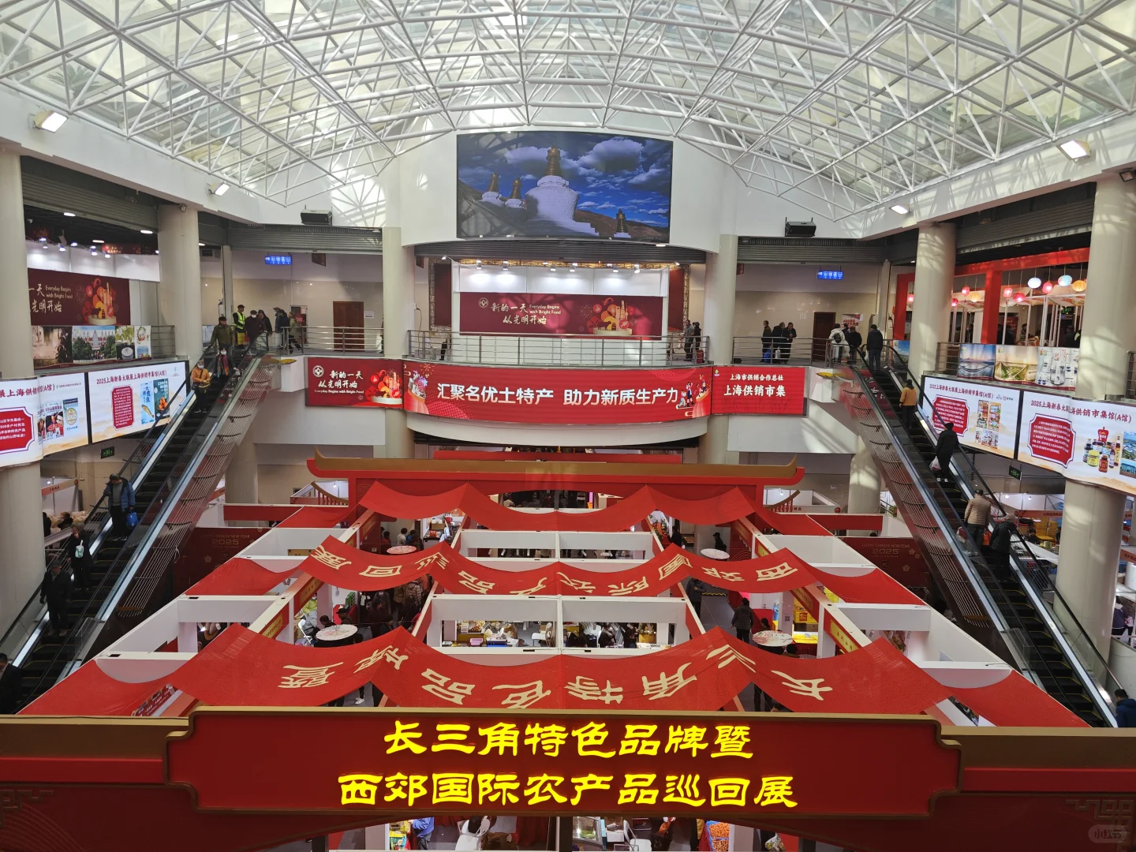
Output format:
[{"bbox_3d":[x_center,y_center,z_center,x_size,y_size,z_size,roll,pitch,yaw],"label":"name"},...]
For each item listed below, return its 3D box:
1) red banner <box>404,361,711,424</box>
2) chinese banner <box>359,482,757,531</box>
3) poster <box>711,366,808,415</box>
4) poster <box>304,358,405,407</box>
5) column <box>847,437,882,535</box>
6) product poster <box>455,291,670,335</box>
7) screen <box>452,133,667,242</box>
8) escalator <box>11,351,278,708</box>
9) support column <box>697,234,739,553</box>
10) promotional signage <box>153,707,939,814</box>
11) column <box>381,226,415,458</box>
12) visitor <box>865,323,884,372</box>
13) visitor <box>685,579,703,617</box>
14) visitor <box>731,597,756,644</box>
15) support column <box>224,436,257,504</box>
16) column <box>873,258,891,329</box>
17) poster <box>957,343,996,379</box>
[{"bbox_3d":[-0.369,-1.261,28.286,12.050,1.950,3.000,1,8,-1],"label":"red banner"},{"bbox_3d":[-0.348,2.725,25.515,12.900,0.880,3.200,1,7,-1],"label":"chinese banner"},{"bbox_3d":[7.581,-1.395,30.072,3.720,1.870,0.150,1,7,-1],"label":"poster"},{"bbox_3d":[-8.211,-1.654,29.229,3.680,1.950,0.200,1,7,-3],"label":"poster"},{"bbox_3d":[11.904,2.010,30.100,1.130,6.900,1.130,1,7,-1],"label":"column"},{"bbox_3d":[-0.226,-3.875,26.724,7.150,1.500,0.060,1,7,-1],"label":"product poster"},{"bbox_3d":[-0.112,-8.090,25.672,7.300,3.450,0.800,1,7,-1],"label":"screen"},{"bbox_3d":[-10.958,2.003,19.525,1.650,8.750,16.700,1,7,-1],"label":"escalator"},{"bbox_3d":[5.931,-1.058,30.164,1.120,12.730,1.120,1,7,-1],"label":"support column"},{"bbox_3d":[-0.018,4.011,9.097,9.450,1.320,0.250,1,7,-1],"label":"promotional signage"},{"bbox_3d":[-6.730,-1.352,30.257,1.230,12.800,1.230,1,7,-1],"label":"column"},{"bbox_3d":[10.877,-2.735,26.783,0.560,1.690,0.360,1,7,-1],"label":"visitor"},{"bbox_3d":[3.951,5.339,23.472,0.550,1.700,0.350,-2,8,-21],"label":"visitor"},{"bbox_3d":[4.921,5.663,21.210,0.550,1.680,0.350,0,8,-10],"label":"visitor"},{"bbox_3d":[-13.217,2.846,30.680,1.230,5.000,1.230,1,7,-1],"label":"support column"},{"bbox_3d":[12.256,-4.379,29.373,0.400,4.110,0.400,1,7,-1],"label":"column"},{"bbox_3d":[12.502,-1.974,23.131,0.050,1.030,1.900,1,7,-1],"label":"poster"}]

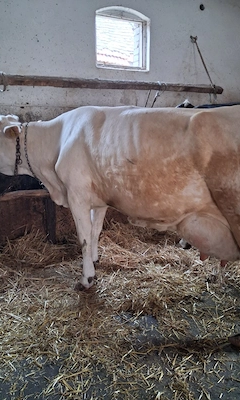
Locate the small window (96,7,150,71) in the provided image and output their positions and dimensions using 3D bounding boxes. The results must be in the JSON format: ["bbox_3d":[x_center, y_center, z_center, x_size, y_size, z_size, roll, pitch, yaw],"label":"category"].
[{"bbox_3d":[0.041,-2.111,4.117,0.760,0.752,0.120,-5,15,-22],"label":"small window"}]

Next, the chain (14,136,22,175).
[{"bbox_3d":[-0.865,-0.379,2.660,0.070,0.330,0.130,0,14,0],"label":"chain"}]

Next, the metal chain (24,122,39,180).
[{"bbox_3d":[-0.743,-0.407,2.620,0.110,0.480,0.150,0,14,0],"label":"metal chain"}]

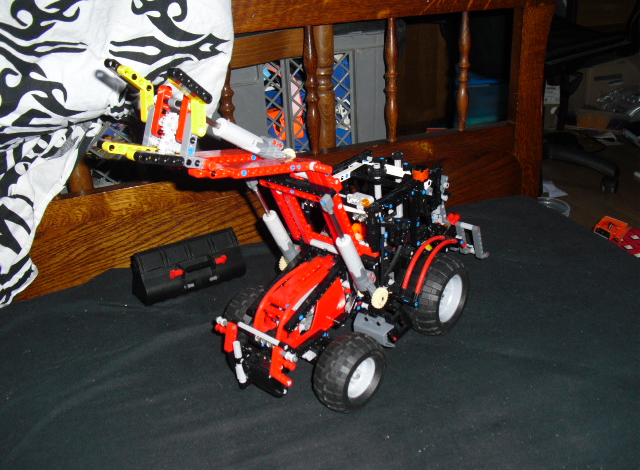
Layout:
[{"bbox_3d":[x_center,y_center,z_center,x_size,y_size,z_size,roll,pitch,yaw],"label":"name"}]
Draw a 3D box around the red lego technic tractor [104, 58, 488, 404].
[{"bbox_3d":[0.013,-0.031,0.664,0.164,0.355,0.456,18,33,37],"label":"red lego technic tractor"}]

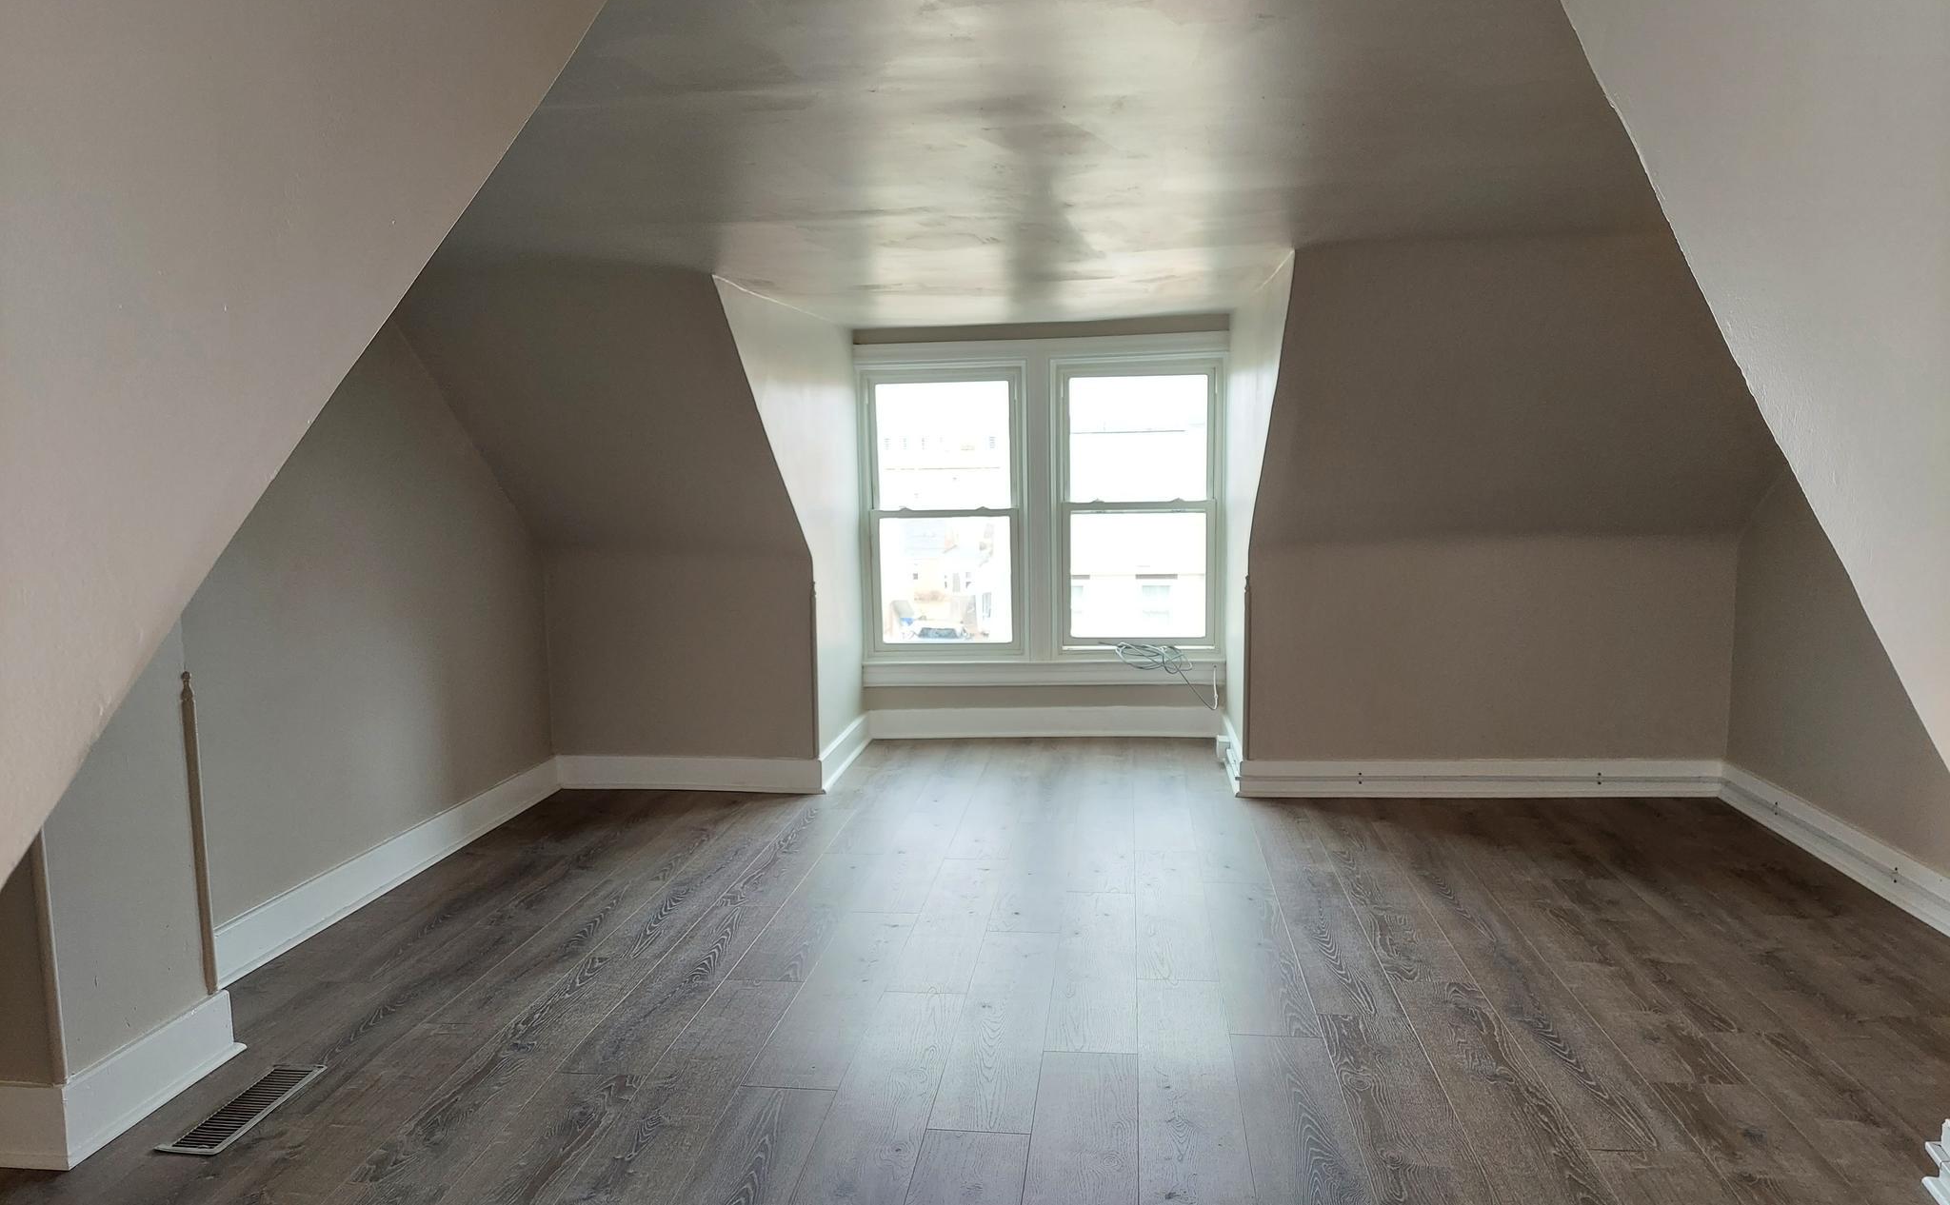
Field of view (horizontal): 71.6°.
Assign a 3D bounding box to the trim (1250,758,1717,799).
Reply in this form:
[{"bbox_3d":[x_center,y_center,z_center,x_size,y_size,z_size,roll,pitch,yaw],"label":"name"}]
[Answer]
[{"bbox_3d":[2.056,0.726,5.558,1.944,0.152,0.025,0,6,5],"label":"trim"}]

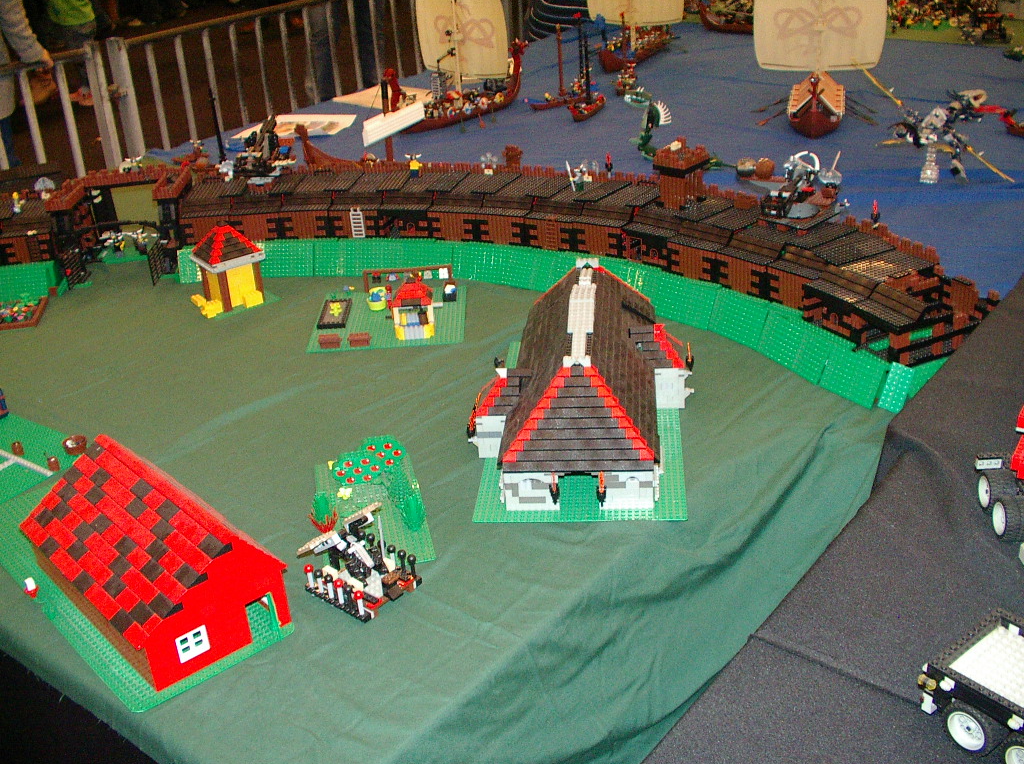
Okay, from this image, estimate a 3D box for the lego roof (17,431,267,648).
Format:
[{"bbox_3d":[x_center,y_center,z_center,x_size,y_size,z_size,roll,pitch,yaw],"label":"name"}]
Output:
[{"bbox_3d":[-0.409,0.151,1.230,0.176,0.072,0.316,-25,33,-36],"label":"lego roof"}]

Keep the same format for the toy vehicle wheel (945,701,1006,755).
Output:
[{"bbox_3d":[0.344,0.253,0.834,0.026,0.043,0.043,-21,31,-31],"label":"toy vehicle wheel"}]

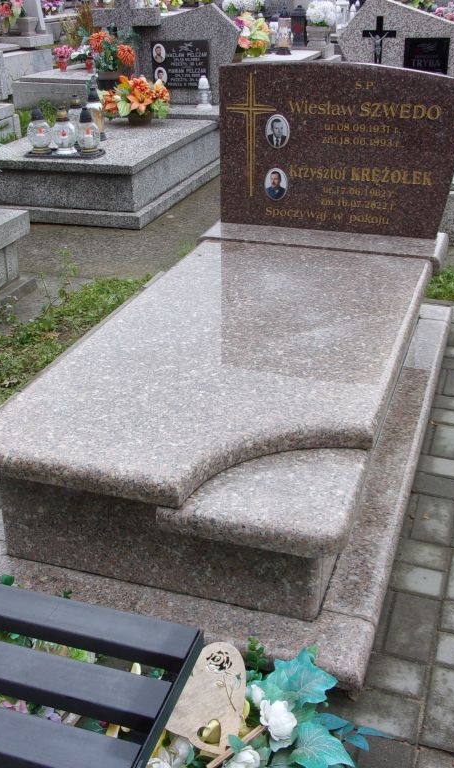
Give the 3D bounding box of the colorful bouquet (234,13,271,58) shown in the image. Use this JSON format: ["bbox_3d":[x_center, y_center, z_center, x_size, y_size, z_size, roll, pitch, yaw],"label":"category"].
[{"bbox_3d":[0.248,-3.394,8.066,0.360,0.420,0.340,-1,27,1],"label":"colorful bouquet"}]

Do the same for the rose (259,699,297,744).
[{"bbox_3d":[0.088,0.576,1.413,0.065,0.055,0.065,-1,27,1],"label":"rose"}]

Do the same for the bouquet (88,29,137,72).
[{"bbox_3d":[-0.817,-2.379,5.908,0.340,0.300,0.320,8,28,17],"label":"bouquet"}]

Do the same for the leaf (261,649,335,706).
[{"bbox_3d":[0.134,0.540,1.525,0.135,0.050,0.105,8,28,17],"label":"leaf"}]

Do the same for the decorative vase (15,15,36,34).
[{"bbox_3d":[-2.329,-4.158,9.621,0.230,0.230,0.230,8,28,17],"label":"decorative vase"}]

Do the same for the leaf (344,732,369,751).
[{"bbox_3d":[0.226,0.624,1.445,0.043,0.014,0.030,8,28,17],"label":"leaf"}]

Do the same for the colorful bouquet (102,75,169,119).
[{"bbox_3d":[-0.625,-1.963,5.655,0.450,0.300,0.380,8,28,17],"label":"colorful bouquet"}]

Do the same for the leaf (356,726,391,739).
[{"bbox_3d":[0.263,0.625,1.485,0.063,0.013,0.021,8,28,17],"label":"leaf"}]

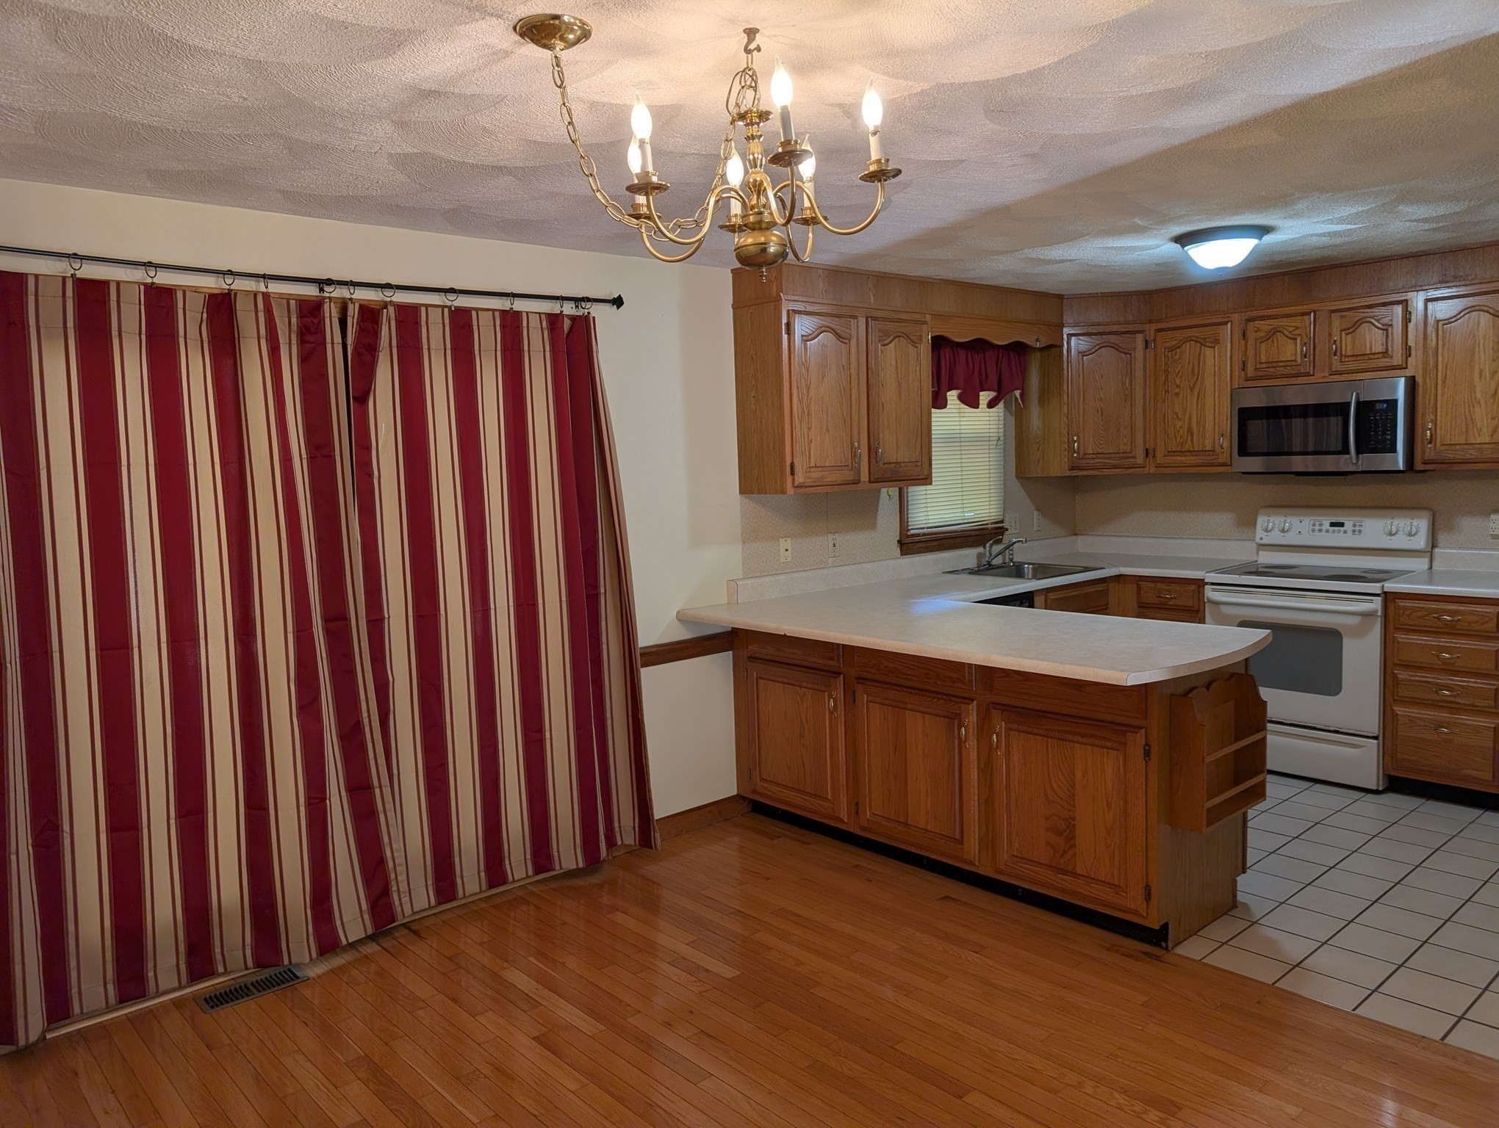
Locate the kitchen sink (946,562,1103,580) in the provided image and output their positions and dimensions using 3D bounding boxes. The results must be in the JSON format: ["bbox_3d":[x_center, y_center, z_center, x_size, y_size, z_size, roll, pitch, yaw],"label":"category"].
[{"bbox_3d":[1.422,0.123,5.385,0.630,0.182,0.560,-7,8,-41],"label":"kitchen sink"}]

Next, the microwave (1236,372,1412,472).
[{"bbox_3d":[2.769,-0.651,4.962,0.400,0.405,0.754,-7,8,-41],"label":"microwave"}]

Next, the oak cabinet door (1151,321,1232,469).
[{"bbox_3d":[2.253,-0.847,5.289,0.030,0.703,0.400,-7,8,-40],"label":"oak cabinet door"}]

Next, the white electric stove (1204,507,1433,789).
[{"bbox_3d":[2.693,0.359,4.961,0.680,1.190,0.764,-7,8,-41],"label":"white electric stove"}]

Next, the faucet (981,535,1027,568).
[{"bbox_3d":[1.343,-0.053,5.473,0.160,0.160,0.255,-7,8,-41],"label":"faucet"}]

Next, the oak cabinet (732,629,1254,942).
[{"bbox_3d":[0.801,0.675,4.012,0.620,0.880,1.936,-7,8,-41],"label":"oak cabinet"}]

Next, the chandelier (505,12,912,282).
[{"bbox_3d":[-0.041,-0.763,1.939,0.645,0.458,0.550,-7,8,-41],"label":"chandelier"}]

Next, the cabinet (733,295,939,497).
[{"bbox_3d":[0.404,-0.724,4.639,0.932,0.782,0.325,-7,8,-41],"label":"cabinet"}]

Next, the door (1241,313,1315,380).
[{"bbox_3d":[2.521,-1.029,4.948,0.030,0.292,0.317,-7,8,-40],"label":"door"}]

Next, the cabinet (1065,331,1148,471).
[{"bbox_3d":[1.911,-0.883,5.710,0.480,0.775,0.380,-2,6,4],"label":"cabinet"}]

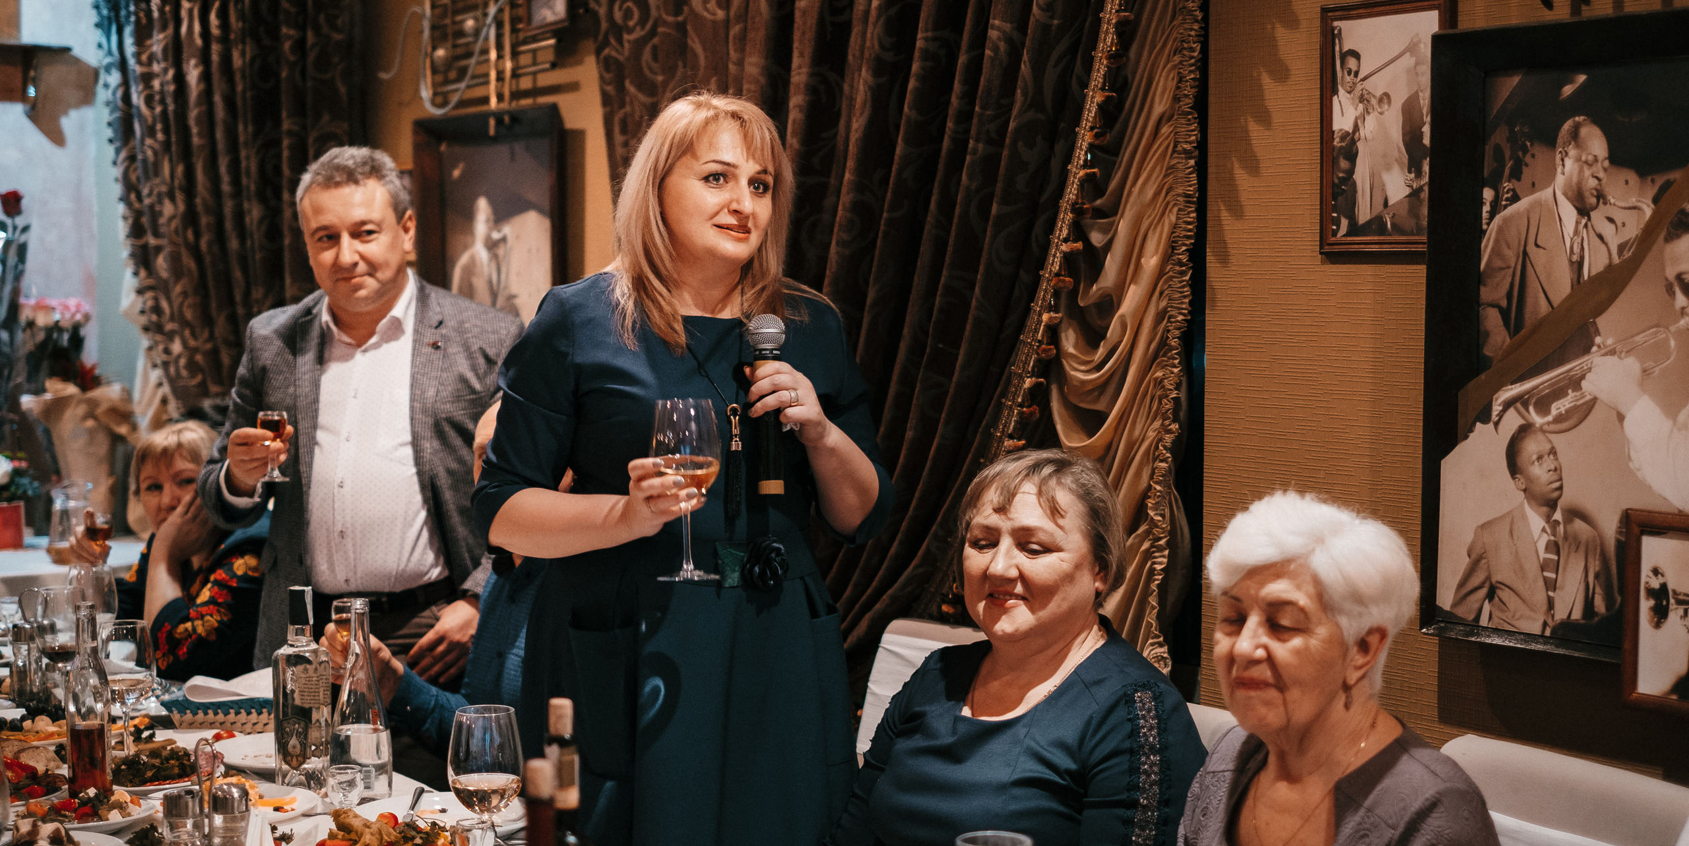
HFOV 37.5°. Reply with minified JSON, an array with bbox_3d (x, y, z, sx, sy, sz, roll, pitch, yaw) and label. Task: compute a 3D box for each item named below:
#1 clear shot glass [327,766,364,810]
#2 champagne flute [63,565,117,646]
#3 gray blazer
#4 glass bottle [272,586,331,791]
[{"bbox_3d":[-0.636,0.491,3.171,0.046,0.108,0.046,0,4,0],"label":"clear shot glass"},{"bbox_3d":[-1.299,0.358,4.304,0.086,0.220,0.086,0,4,0],"label":"champagne flute"},{"bbox_3d":[-0.793,0.119,4.128,0.530,0.730,0.360,1,4,11],"label":"gray blazer"},{"bbox_3d":[-0.768,0.378,3.519,0.080,0.287,0.074,0,4,3],"label":"glass bottle"}]

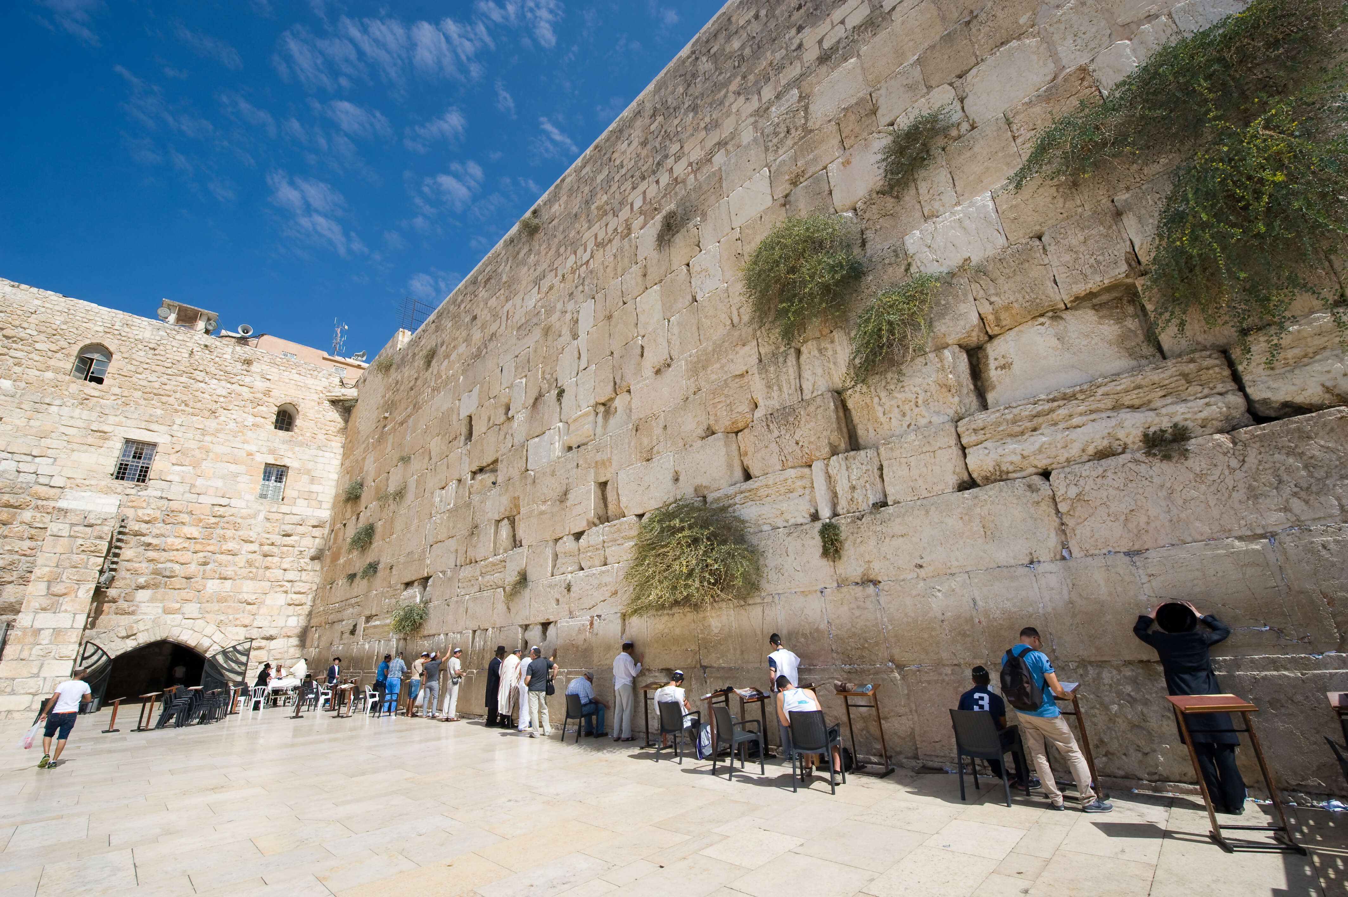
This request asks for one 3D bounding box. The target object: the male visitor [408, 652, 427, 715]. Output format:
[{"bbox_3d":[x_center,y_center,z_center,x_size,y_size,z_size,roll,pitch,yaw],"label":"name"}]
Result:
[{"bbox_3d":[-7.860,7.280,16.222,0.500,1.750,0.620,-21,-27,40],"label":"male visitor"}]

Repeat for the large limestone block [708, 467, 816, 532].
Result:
[{"bbox_3d":[1.884,1.164,10.266,2.409,0.954,0.700,-21,-27,40],"label":"large limestone block"}]

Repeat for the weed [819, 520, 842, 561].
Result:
[{"bbox_3d":[2.509,1.463,8.390,0.300,0.650,0.240,-20,-26,38],"label":"weed"}]

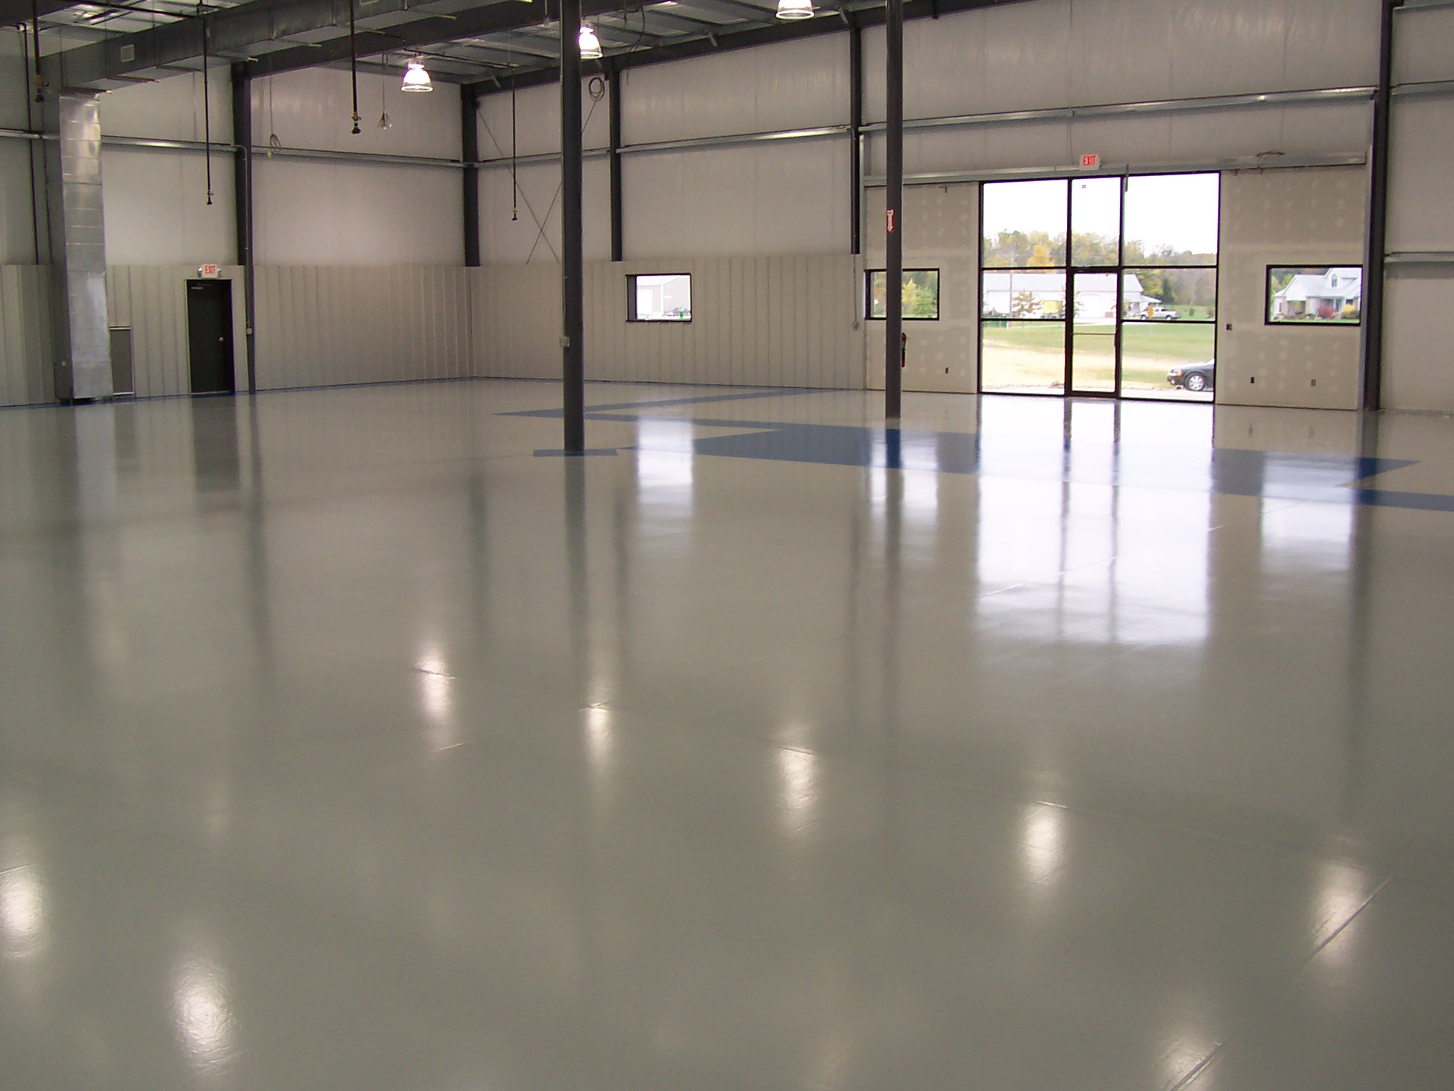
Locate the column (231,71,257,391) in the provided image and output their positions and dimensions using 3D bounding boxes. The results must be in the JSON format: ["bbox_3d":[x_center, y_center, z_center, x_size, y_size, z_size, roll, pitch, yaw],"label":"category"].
[{"bbox_3d":[-9.371,-6.066,30.150,0.360,6.250,0.200,7,11,39],"label":"column"}]

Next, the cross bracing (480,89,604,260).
[{"bbox_3d":[-4.104,-7.987,33.945,3.780,3.680,0.120,7,11,39],"label":"cross bracing"}]

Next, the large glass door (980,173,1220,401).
[{"bbox_3d":[6.137,-4.301,26.089,4.330,3.680,0.130,7,11,39],"label":"large glass door"}]

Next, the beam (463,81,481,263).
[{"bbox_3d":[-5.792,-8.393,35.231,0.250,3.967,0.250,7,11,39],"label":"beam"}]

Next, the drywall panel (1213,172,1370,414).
[{"bbox_3d":[8.669,-3.947,24.004,2.300,3.690,0.130,7,11,39],"label":"drywall panel"}]

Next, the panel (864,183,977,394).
[{"bbox_3d":[3.482,-4.624,28.248,2.430,3.690,0.130,7,11,39],"label":"panel"}]

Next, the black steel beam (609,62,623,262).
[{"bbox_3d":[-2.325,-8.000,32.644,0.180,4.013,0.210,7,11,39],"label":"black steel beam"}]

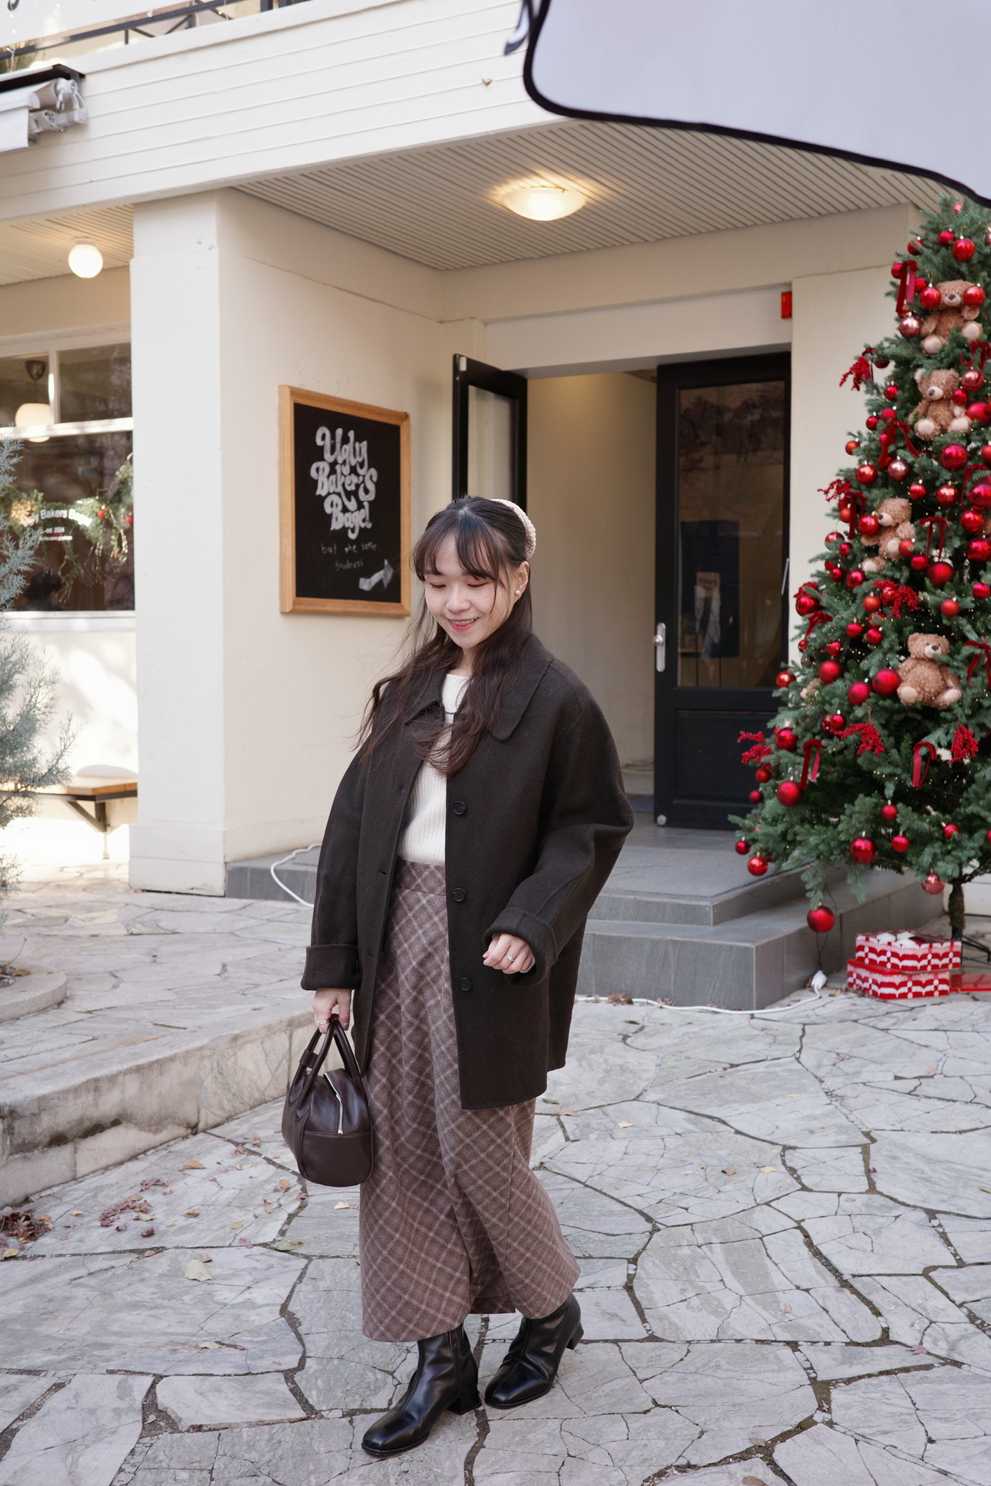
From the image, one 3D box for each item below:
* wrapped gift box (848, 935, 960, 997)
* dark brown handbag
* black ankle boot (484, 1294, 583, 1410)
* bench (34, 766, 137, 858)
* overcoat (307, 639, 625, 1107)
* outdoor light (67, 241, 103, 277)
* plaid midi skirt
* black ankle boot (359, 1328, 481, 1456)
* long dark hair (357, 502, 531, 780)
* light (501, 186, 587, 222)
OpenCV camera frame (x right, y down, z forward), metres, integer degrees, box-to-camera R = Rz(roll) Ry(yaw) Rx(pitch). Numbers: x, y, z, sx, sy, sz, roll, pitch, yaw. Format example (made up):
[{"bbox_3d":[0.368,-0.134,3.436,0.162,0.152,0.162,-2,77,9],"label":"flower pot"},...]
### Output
[{"bbox_3d":[1.503,0.813,6.105,0.285,0.205,0.270,-1,3,-19],"label":"wrapped gift box"},{"bbox_3d":[-0.295,0.625,2.890,0.140,0.280,0.250,-1,3,-16],"label":"dark brown handbag"},{"bbox_3d":[0.070,1.026,2.910,0.095,0.185,0.250,3,17,45],"label":"black ankle boot"},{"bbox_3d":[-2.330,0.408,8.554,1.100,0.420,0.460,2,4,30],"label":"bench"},{"bbox_3d":[-0.045,0.214,2.800,0.560,0.790,0.380,2,4,28],"label":"overcoat"},{"bbox_3d":[-2.055,-2.429,8.283,0.174,0.190,0.174,0,3,0],"label":"outdoor light"},{"bbox_3d":[-0.048,0.602,2.830,0.370,0.800,0.380,2,4,35],"label":"plaid midi skirt"},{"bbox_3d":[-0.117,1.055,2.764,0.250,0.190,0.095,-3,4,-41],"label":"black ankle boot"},{"bbox_3d":[-0.081,-0.187,2.750,0.270,0.450,0.250,1,3,25],"label":"long dark hair"},{"bbox_3d":[0.217,-2.429,7.537,0.395,0.100,0.395,0,3,0],"label":"light"}]

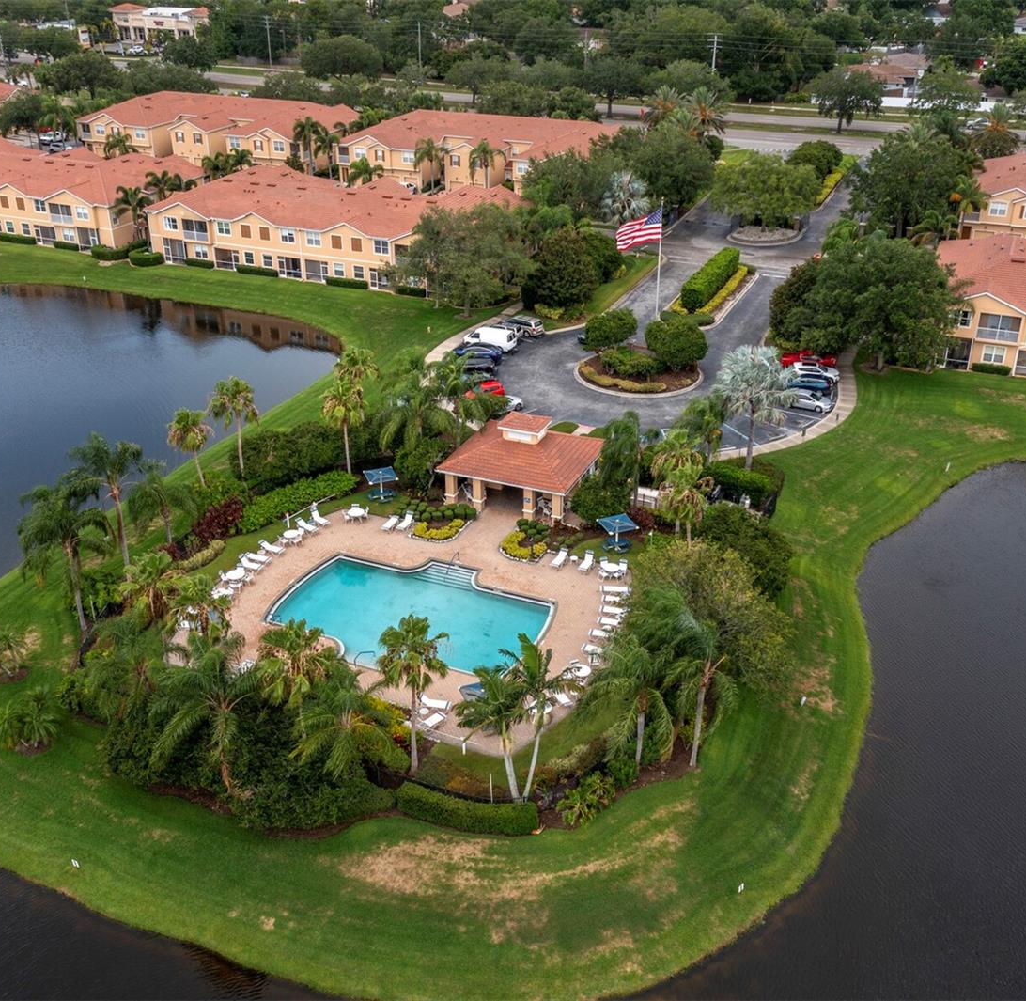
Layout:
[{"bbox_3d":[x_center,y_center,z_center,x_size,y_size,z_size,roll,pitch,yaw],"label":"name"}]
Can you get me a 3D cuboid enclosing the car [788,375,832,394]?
[{"bbox_3d":[27.520,-10.970,109.430,4.350,1.600,1.820,8,30,16],"label":"car"}]

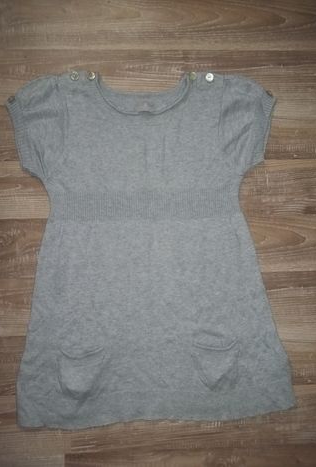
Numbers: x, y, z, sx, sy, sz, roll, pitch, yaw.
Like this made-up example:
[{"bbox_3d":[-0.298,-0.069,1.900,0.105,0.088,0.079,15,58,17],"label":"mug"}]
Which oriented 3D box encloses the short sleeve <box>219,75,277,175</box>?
[{"bbox_3d":[0.143,-0.172,0.682,0.090,0.030,0.158,0,87,-3],"label":"short sleeve"}]

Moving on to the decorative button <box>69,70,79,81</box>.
[{"bbox_3d":[-0.130,-0.244,0.671,0.013,0.004,0.013,0,87,-3],"label":"decorative button"}]

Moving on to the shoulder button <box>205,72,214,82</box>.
[{"bbox_3d":[0.082,-0.246,0.682,0.013,0.004,0.013,0,87,-3],"label":"shoulder button"}]

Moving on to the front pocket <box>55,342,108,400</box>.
[{"bbox_3d":[-0.116,0.209,0.651,0.074,0.014,0.082,-4,87,-3],"label":"front pocket"}]

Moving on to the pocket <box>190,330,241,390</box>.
[{"bbox_3d":[0.087,0.196,0.662,0.075,0.014,0.086,-4,87,-3],"label":"pocket"}]

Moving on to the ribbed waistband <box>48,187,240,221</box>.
[{"bbox_3d":[-0.020,-0.045,0.673,0.296,0.018,0.047,-1,87,-3],"label":"ribbed waistband"}]

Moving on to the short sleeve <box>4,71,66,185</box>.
[{"bbox_3d":[-0.189,-0.162,0.665,0.091,0.030,0.163,0,87,-3],"label":"short sleeve"}]

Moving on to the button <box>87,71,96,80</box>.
[{"bbox_3d":[-0.104,-0.245,0.673,0.013,0.004,0.013,0,87,-3],"label":"button"}]

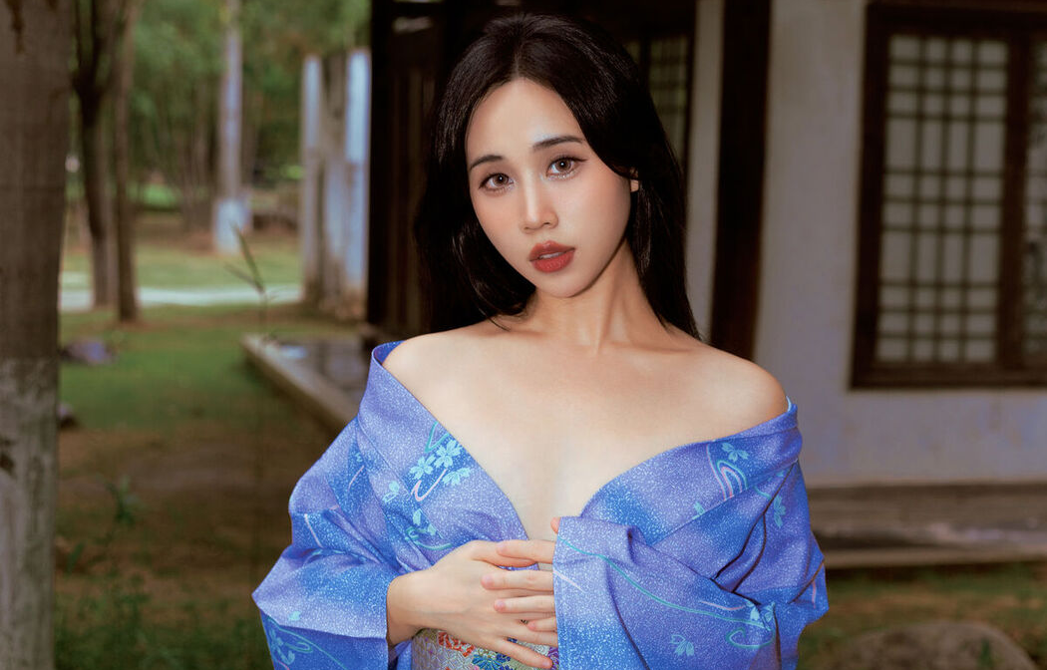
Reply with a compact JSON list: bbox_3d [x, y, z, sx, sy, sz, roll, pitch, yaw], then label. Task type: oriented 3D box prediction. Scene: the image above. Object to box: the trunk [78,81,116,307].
[{"bbox_3d":[-3.470,-1.147,15.600,0.290,1.850,0.280,0,6,-9],"label":"trunk"}]

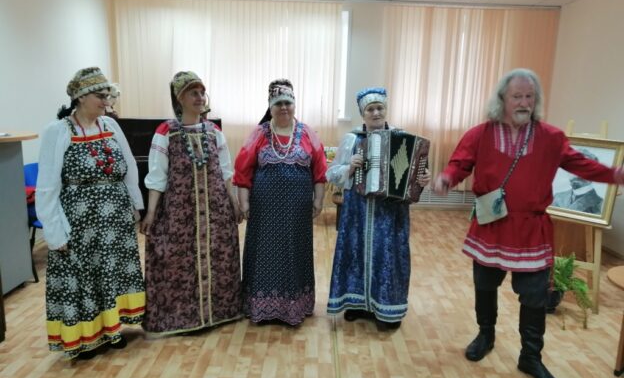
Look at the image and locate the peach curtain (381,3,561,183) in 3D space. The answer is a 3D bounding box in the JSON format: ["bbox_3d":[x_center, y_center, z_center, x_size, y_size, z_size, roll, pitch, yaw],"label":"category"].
[{"bbox_3d":[1.966,-1.168,6.159,2.280,2.320,0.140,2,11,0],"label":"peach curtain"}]

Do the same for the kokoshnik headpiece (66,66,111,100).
[{"bbox_3d":[-1.168,-0.563,2.475,0.205,0.155,0.180,-6,6,29],"label":"kokoshnik headpiece"}]

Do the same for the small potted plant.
[{"bbox_3d":[1.848,0.691,3.451,0.420,0.440,0.380,2,11,0],"label":"small potted plant"}]

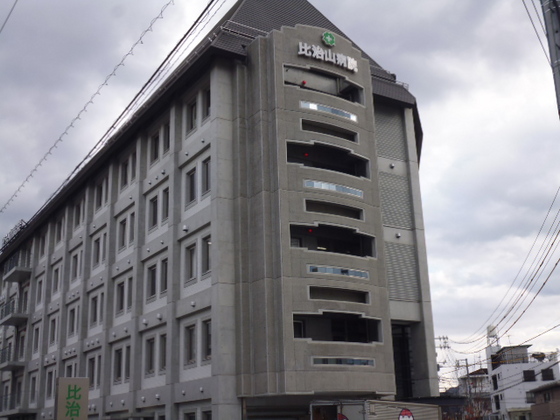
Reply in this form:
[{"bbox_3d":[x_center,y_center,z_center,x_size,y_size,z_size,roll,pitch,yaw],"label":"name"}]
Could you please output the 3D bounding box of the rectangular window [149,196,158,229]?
[{"bbox_3d":[-6.144,0.134,36.669,0.150,1.520,1.020,9,-20,-30],"label":"rectangular window"}]

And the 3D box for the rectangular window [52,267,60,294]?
[{"bbox_3d":[-15.326,4.895,51.271,0.150,1.520,1.020,9,-20,-30],"label":"rectangular window"}]

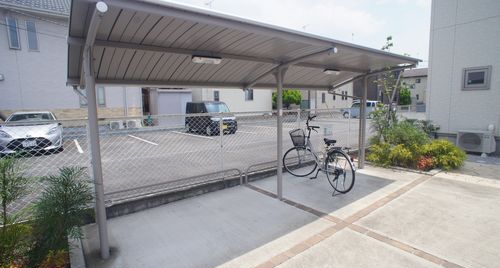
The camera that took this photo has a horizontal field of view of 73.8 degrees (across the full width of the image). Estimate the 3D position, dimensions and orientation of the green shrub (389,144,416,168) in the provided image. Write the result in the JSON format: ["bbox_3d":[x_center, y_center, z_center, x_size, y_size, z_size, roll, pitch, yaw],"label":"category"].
[{"bbox_3d":[3.344,0.493,7.300,0.600,0.540,0.620,7,11,44],"label":"green shrub"}]

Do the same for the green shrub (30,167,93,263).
[{"bbox_3d":[-1.982,0.804,3.500,0.650,0.950,0.650,-1,8,0],"label":"green shrub"}]

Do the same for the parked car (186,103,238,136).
[{"bbox_3d":[-2.092,-0.867,17.500,1.480,1.660,3.400,-5,9,-31],"label":"parked car"}]

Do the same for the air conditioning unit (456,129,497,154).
[{"bbox_3d":[6.050,0.211,8.900,0.300,0.560,0.820,-5,9,-31],"label":"air conditioning unit"}]

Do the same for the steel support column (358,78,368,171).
[{"bbox_3d":[2.367,-0.244,6.886,0.090,1.960,0.090,6,10,44],"label":"steel support column"}]

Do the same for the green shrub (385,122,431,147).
[{"bbox_3d":[3.809,0.060,8.000,0.950,0.800,1.050,7,11,44],"label":"green shrub"}]

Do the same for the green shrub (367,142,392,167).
[{"bbox_3d":[2.879,0.467,7.400,0.580,0.550,0.580,7,11,44],"label":"green shrub"}]

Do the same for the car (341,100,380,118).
[{"bbox_3d":[10.170,-2.217,30.500,3.500,1.680,1.500,2,8,18],"label":"car"}]

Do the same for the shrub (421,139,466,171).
[{"bbox_3d":[4.156,0.440,7.150,0.900,0.680,0.950,7,11,44],"label":"shrub"}]

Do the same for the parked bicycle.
[{"bbox_3d":[1.216,0.351,5.700,0.600,1.100,1.700,-4,8,-25],"label":"parked bicycle"}]

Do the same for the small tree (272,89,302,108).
[{"bbox_3d":[4.055,-3.947,36.000,3.100,3.200,3.000,-1,8,0],"label":"small tree"}]

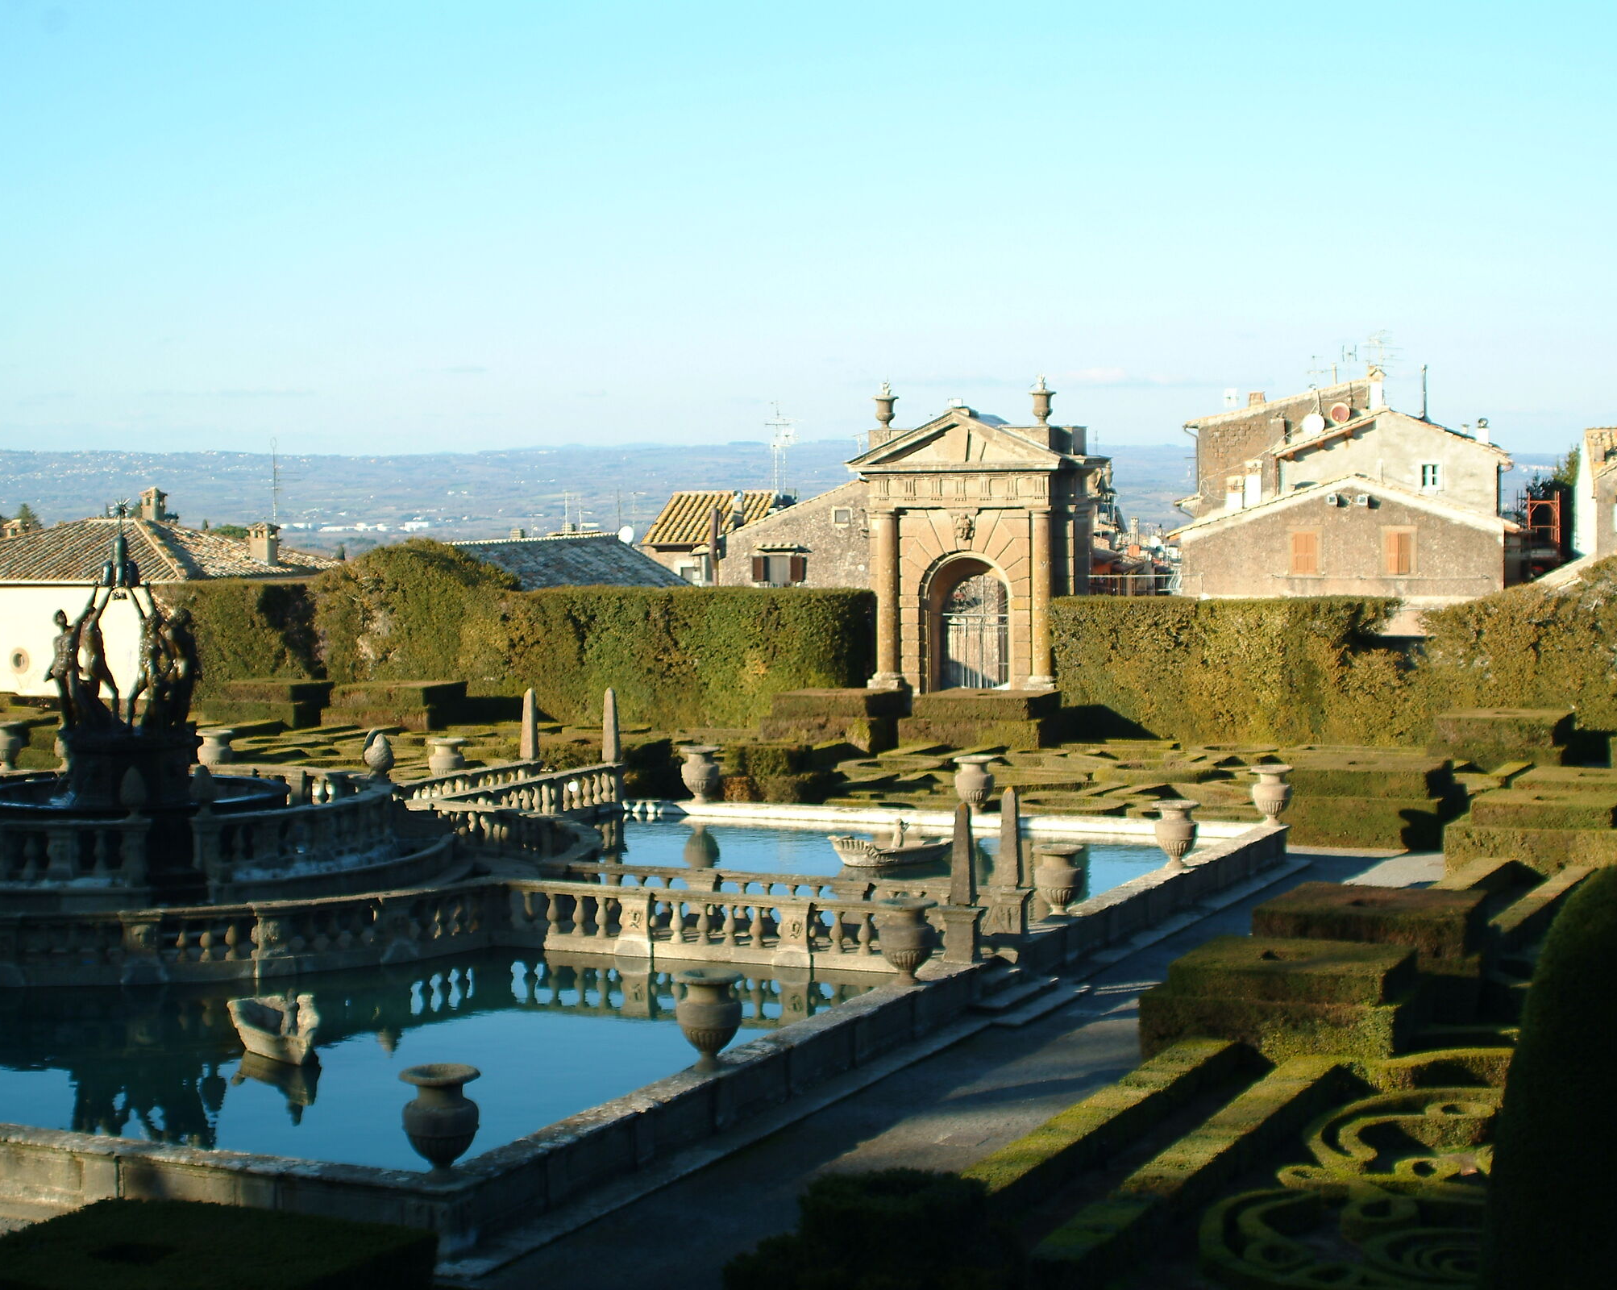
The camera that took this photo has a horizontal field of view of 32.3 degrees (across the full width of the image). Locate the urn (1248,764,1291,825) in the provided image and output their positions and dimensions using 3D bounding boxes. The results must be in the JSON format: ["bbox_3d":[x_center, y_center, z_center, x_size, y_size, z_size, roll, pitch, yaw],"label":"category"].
[{"bbox_3d":[9.105,2.947,55.007,0.842,1.102,0.842,1,4,26],"label":"urn"}]

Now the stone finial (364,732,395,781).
[{"bbox_3d":[-7.570,1.987,49.278,0.490,0.878,0.490,-1,4,0],"label":"stone finial"}]

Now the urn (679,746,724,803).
[{"bbox_3d":[-2.415,2.879,61.790,0.859,1.114,0.859,1,4,25],"label":"urn"}]

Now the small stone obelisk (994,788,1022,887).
[{"bbox_3d":[3.029,2.904,42.417,0.331,1.498,0.331,1,4,26],"label":"small stone obelisk"}]

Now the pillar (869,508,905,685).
[{"bbox_3d":[2.456,-1.408,85.657,0.949,5.522,0.949,1,4,25],"label":"pillar"}]

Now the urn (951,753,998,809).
[{"bbox_3d":[3.496,2.989,59.007,0.859,1.114,0.859,1,4,25],"label":"urn"}]

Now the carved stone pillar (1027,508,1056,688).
[{"bbox_3d":[6.783,-1.388,81.426,0.706,5.292,0.706,1,4,26],"label":"carved stone pillar"}]

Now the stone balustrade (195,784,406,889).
[{"bbox_3d":[-8.377,3.229,47.678,1.454,1.056,5.967,1,4,25],"label":"stone balustrade"}]

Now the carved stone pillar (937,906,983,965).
[{"bbox_3d":[2.200,4.194,40.476,0.562,0.778,0.533,1,4,26],"label":"carved stone pillar"}]

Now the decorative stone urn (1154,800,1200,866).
[{"bbox_3d":[6.563,3.336,49.722,0.842,1.102,0.842,-1,4,0],"label":"decorative stone urn"}]

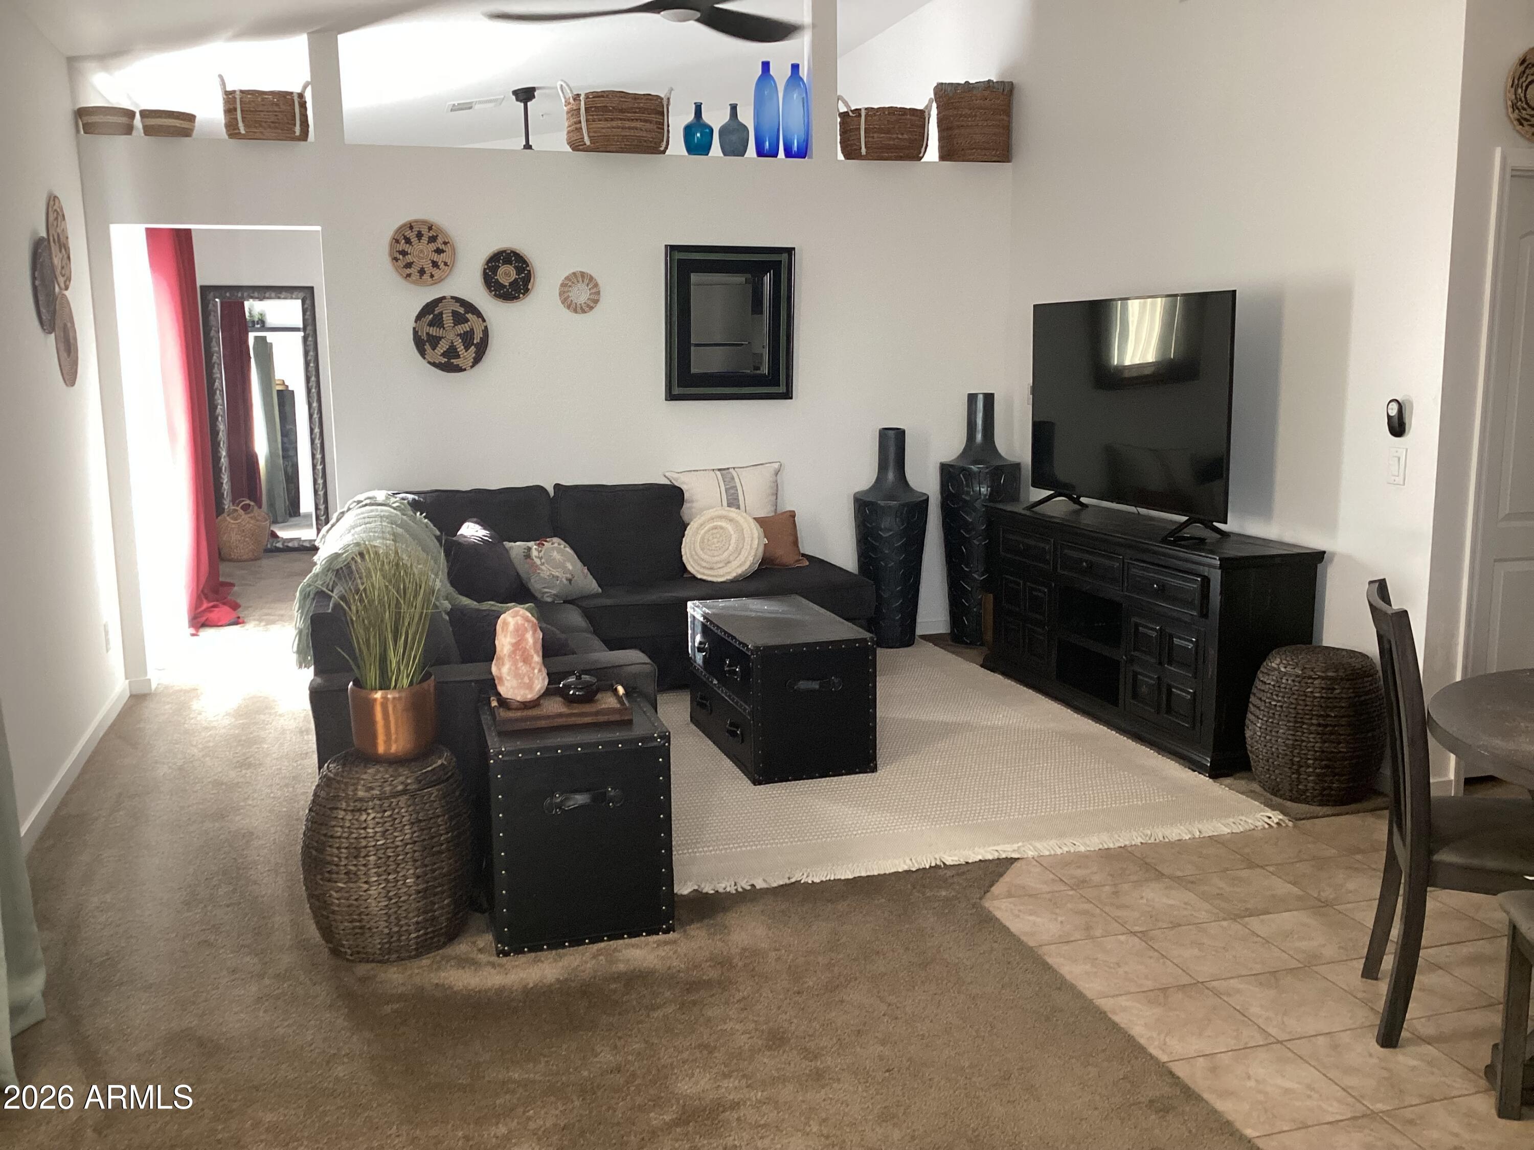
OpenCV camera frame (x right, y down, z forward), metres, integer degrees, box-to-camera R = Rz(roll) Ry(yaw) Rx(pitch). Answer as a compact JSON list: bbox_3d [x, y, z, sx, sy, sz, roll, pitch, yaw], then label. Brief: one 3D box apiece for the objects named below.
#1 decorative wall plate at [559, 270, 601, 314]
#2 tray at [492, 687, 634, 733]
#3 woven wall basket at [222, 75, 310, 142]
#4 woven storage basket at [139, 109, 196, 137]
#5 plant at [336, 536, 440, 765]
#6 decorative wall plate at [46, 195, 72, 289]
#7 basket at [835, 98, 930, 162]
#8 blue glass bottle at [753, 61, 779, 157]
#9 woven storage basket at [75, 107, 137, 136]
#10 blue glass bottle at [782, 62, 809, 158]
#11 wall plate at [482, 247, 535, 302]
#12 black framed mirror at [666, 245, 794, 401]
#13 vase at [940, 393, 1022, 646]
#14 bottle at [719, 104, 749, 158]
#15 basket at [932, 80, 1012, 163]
[{"bbox_3d":[-0.893,-1.347,6.546,0.203,0.203,0.035,-3,10,-16],"label":"decorative wall plate"},{"bbox_3d":[-0.574,0.356,3.782,0.355,0.050,0.303,-3,9,-15],"label":"tray"},{"bbox_3d":[-2.242,-2.073,6.123,0.380,0.270,0.270,-3,10,-16],"label":"woven wall basket"},{"bbox_3d":[-2.614,-1.963,6.006,0.225,0.112,0.225,-3,10,-16],"label":"woven storage basket"},{"bbox_3d":[-0.982,0.198,3.583,0.280,0.565,0.280,-3,10,-16],"label":"plant"},{"bbox_3d":[-2.682,-1.259,5.194,0.044,0.354,0.354,-3,10,-16],"label":"decorative wall plate"},{"bbox_3d":[0.588,-2.234,6.923,0.400,0.276,0.300,-3,10,-16],"label":"basket"},{"bbox_3d":[-0.001,-2.318,6.863,0.131,0.481,0.131,-1,9,0],"label":"blue glass bottle"},{"bbox_3d":[-2.853,-1.948,5.937,0.237,0.112,0.232,-3,10,-16],"label":"woven storage basket"},{"bbox_3d":[0.139,-2.289,6.777,0.140,0.455,0.140,-1,9,0],"label":"blue glass bottle"},{"bbox_3d":[-1.228,-1.425,6.529,0.250,0.250,0.045,-3,10,-17],"label":"wall plate"},{"bbox_3d":[-0.177,-1.243,6.778,0.631,0.744,0.040,-3,10,-16],"label":"black framed mirror"},{"bbox_3d":[1.119,-0.293,7.209,0.412,1.309,0.412,-1,9,0],"label":"vase"},{"bbox_3d":[-0.162,-2.204,6.831,0.152,0.270,0.152,-1,9,0],"label":"bottle"},{"bbox_3d":[1.057,-2.313,7.051,0.335,0.380,0.310,-3,10,-16],"label":"basket"}]

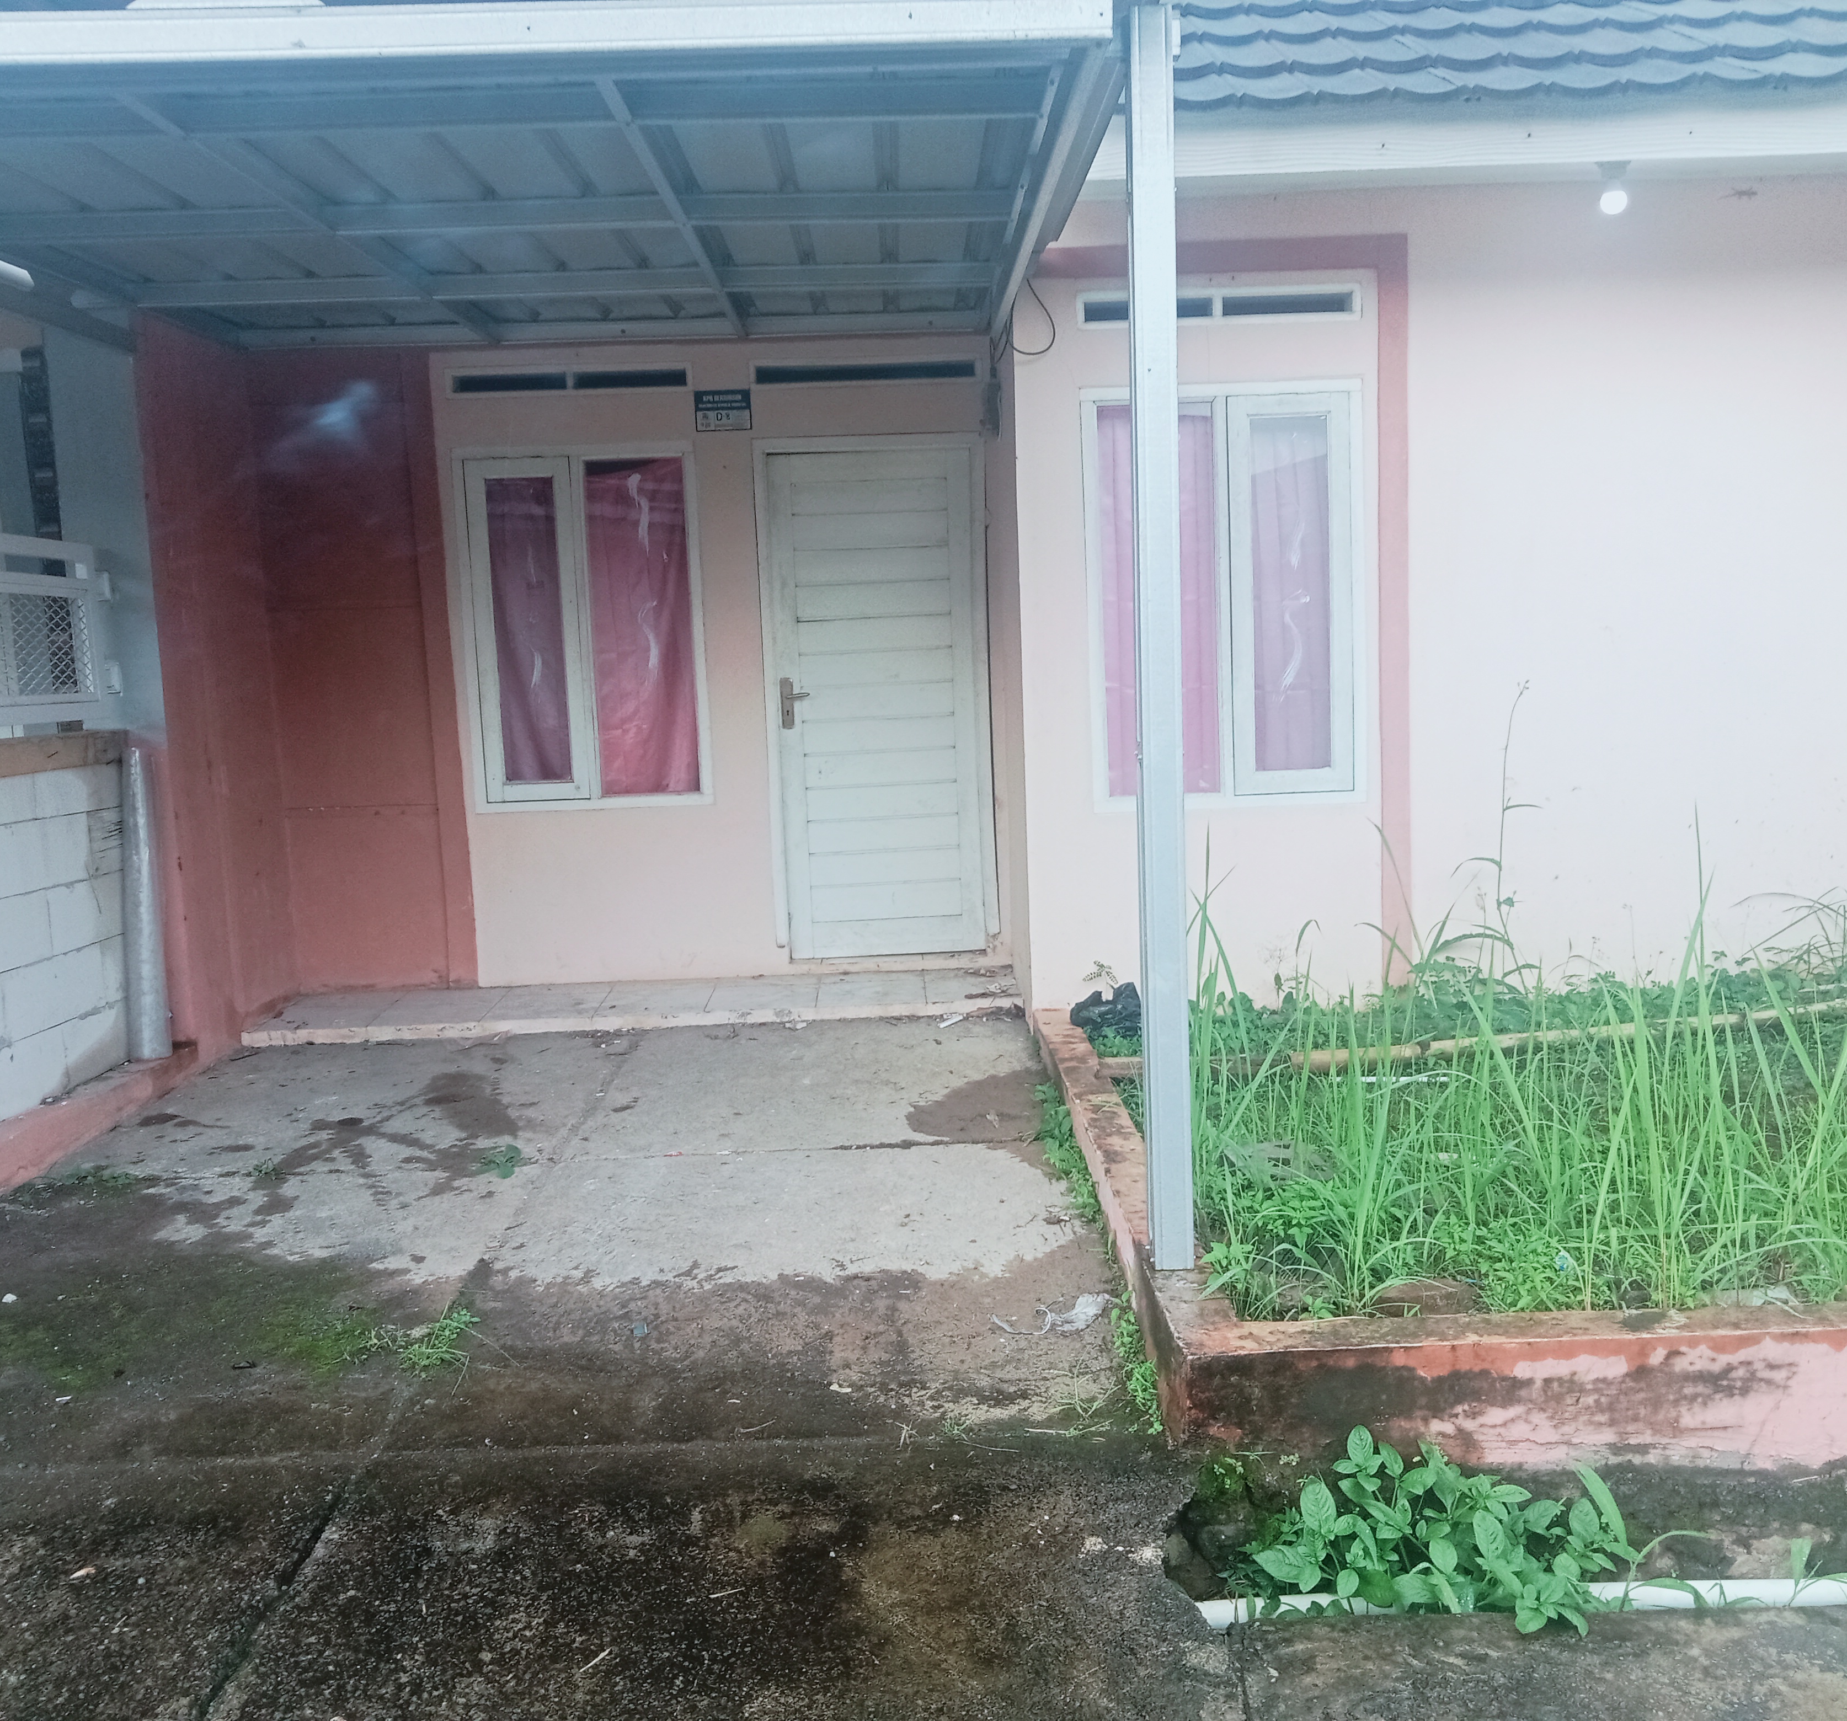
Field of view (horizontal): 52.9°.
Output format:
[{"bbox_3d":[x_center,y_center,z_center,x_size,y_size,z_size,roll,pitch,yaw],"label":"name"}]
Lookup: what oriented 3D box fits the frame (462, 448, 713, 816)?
[{"bbox_3d":[-1.320,-0.897,7.229,0.928,1.395,0.080,-2,6,-1],"label":"frame"}]

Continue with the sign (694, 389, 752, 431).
[{"bbox_3d":[-0.769,-1.730,7.131,0.215,0.156,0.015,-2,6,-1],"label":"sign"}]

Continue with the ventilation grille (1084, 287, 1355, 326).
[{"bbox_3d":[0.970,-1.817,6.092,0.917,0.092,0.060,-2,6,-1],"label":"ventilation grille"}]

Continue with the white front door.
[{"bbox_3d":[-0.173,-0.610,7.285,0.787,1.986,0.060,-2,6,-1],"label":"white front door"}]

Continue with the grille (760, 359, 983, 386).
[{"bbox_3d":[-0.221,-1.879,7.147,0.850,0.074,0.060,-2,6,-1],"label":"grille"}]

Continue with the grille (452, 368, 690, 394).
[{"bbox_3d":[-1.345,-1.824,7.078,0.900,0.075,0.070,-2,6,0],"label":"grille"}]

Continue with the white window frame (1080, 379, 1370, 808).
[{"bbox_3d":[1.007,-0.870,6.164,0.930,1.400,0.100,-2,6,0],"label":"white window frame"}]

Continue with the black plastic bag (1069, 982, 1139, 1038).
[{"bbox_3d":[0.605,0.488,6.055,0.260,0.190,0.220,-2,6,0],"label":"black plastic bag"}]

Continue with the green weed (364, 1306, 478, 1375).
[{"bbox_3d":[-0.991,0.948,3.657,0.195,0.070,0.160,-2,6,-1],"label":"green weed"}]

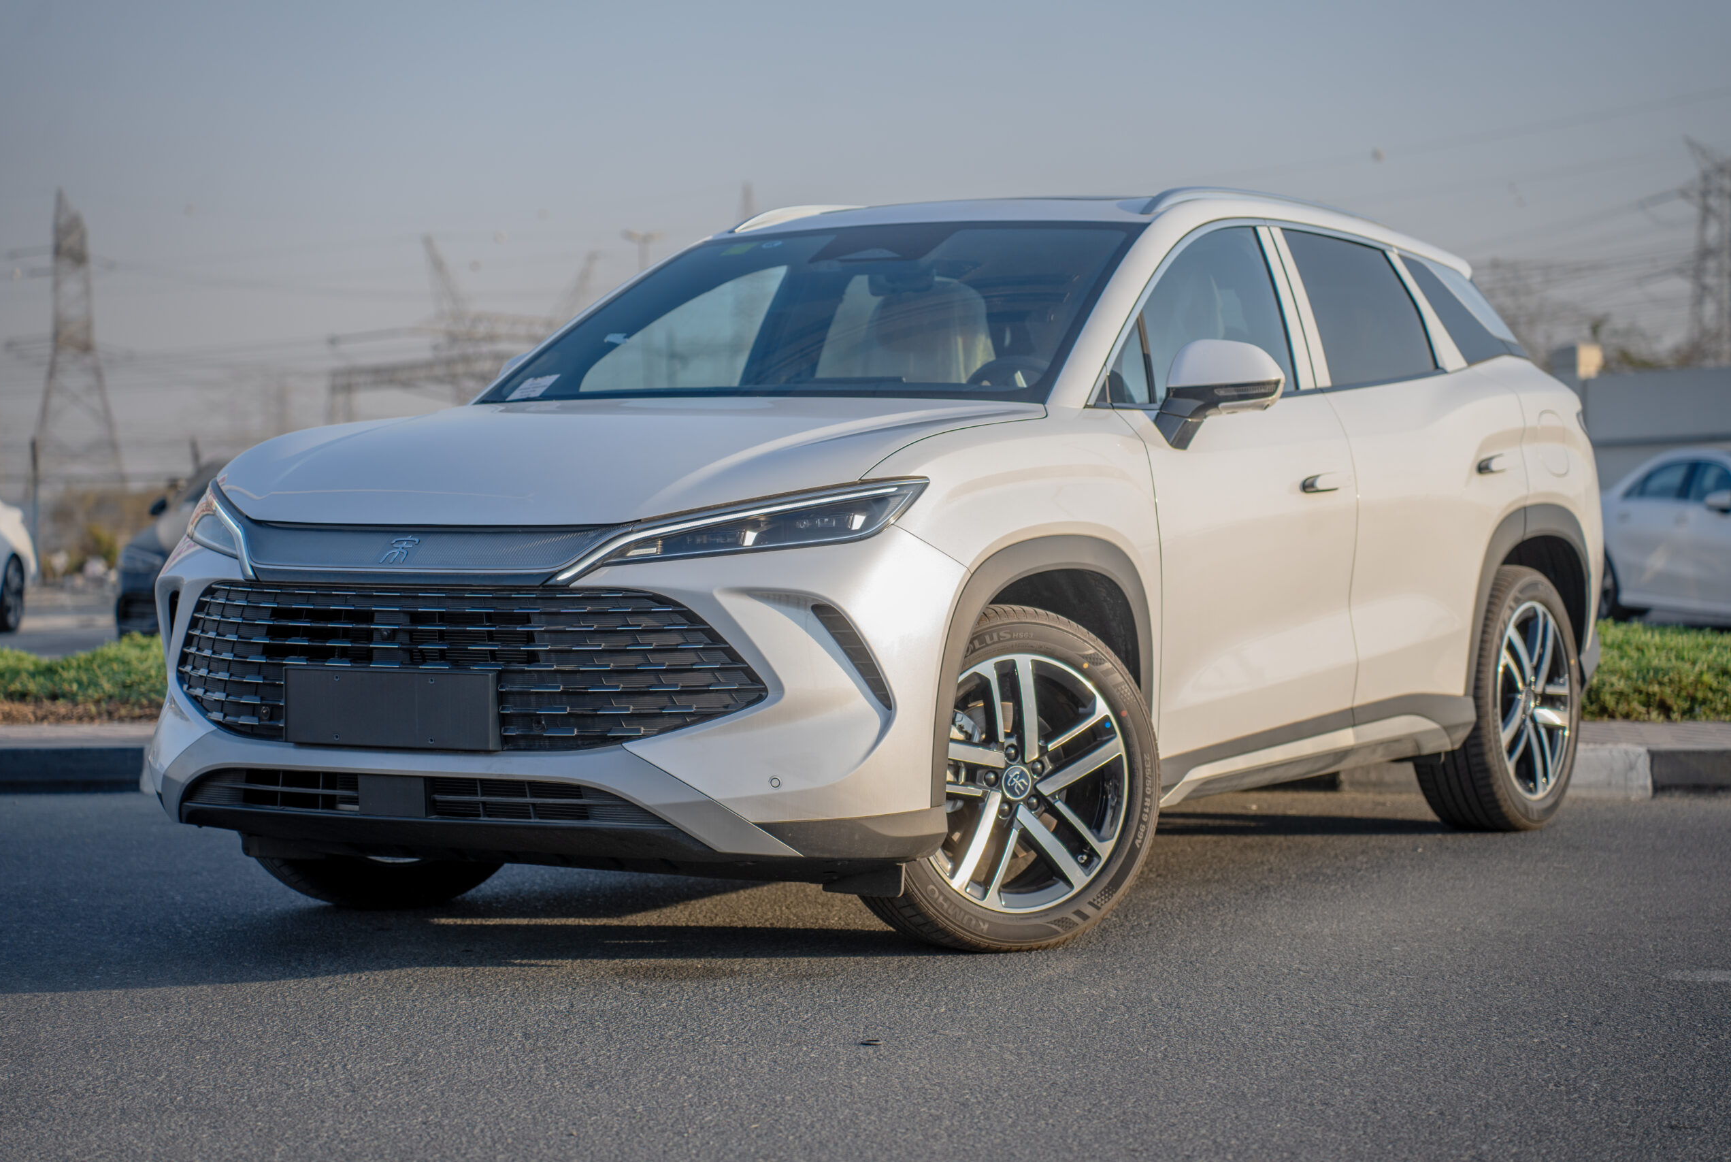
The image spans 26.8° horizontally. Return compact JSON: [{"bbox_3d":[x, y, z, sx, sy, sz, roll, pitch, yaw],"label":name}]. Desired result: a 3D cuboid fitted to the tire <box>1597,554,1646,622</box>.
[{"bbox_3d":[5.974,0.049,29.200,0.220,0.660,0.660,-2,2,-21],"label":"tire"}]

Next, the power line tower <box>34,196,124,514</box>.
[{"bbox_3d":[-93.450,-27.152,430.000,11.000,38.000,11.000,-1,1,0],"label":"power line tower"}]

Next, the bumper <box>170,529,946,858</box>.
[{"bbox_3d":[-0.755,0.212,7.155,1.900,0.660,0.600,1,2,31],"label":"bumper"}]

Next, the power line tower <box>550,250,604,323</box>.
[{"bbox_3d":[-32.027,-22.410,400.000,6.500,28.000,6.500,-1,1,0],"label":"power line tower"}]

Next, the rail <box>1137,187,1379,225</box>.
[{"bbox_3d":[1.042,-0.906,9.049,0.080,0.110,1.620,1,2,31],"label":"rail"}]

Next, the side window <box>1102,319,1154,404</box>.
[{"bbox_3d":[0.561,-0.487,8.005,0.040,0.233,0.396,-30,-14,29],"label":"side window"}]

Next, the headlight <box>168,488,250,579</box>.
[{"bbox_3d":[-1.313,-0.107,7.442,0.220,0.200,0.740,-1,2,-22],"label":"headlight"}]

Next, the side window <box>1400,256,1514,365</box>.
[{"bbox_3d":[1.616,-0.721,9.761,0.080,0.310,0.660,-17,-7,25],"label":"side window"}]

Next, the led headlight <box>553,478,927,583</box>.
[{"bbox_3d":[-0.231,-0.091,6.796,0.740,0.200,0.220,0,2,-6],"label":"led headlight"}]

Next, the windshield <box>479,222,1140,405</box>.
[{"bbox_3d":[-0.089,-0.613,8.252,1.470,0.150,0.940,1,32,31],"label":"windshield"}]

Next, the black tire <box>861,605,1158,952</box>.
[{"bbox_3d":[0.267,0.409,7.501,0.715,0.710,0.240,-2,2,-34],"label":"black tire"}]

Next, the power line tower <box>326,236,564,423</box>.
[{"bbox_3d":[-49.749,-26.830,430.000,28.500,28.000,8.000,0,2,-7],"label":"power line tower"}]

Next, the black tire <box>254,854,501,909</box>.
[{"bbox_3d":[-1.104,0.407,8.343,0.715,0.710,0.240,-2,2,-34],"label":"black tire"}]

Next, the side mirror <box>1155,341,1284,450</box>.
[{"bbox_3d":[0.755,-0.397,7.759,0.250,0.235,0.200,1,2,31],"label":"side mirror"}]

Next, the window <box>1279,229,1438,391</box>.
[{"bbox_3d":[1.253,-0.691,9.279,0.060,0.445,0.756,-30,-14,29],"label":"window"}]

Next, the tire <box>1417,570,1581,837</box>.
[{"bbox_3d":[1.722,0.323,9.870,0.240,0.710,0.715,0,2,32],"label":"tire"}]

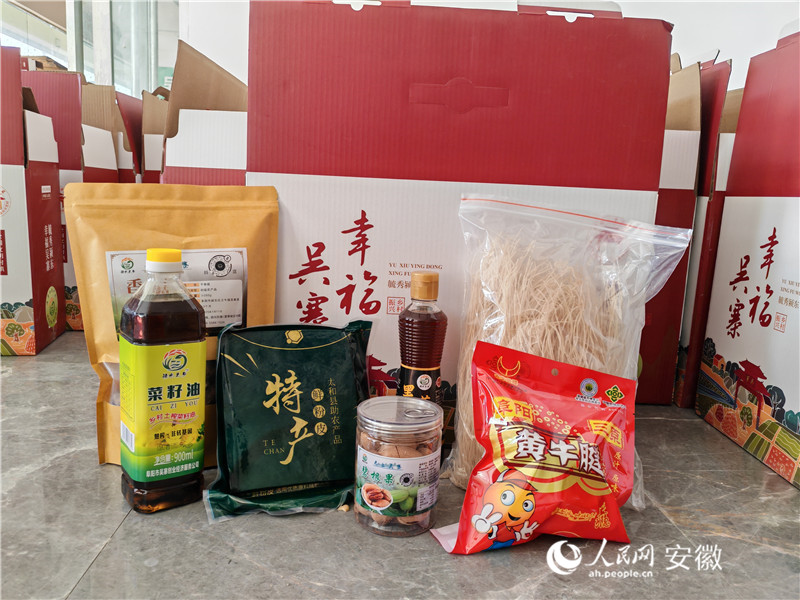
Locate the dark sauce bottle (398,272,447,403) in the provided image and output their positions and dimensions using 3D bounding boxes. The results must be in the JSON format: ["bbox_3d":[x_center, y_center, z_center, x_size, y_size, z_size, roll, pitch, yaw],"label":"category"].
[{"bbox_3d":[0.026,0.087,0.746,0.058,0.237,0.058,3,8,0],"label":"dark sauce bottle"}]

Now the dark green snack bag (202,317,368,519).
[{"bbox_3d":[-0.120,0.117,0.662,0.160,0.188,0.070,1,9,-14],"label":"dark green snack bag"}]

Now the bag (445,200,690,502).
[{"bbox_3d":[0.176,0.050,0.728,0.258,0.328,0.105,4,9,7],"label":"bag"}]

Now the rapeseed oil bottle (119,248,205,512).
[{"bbox_3d":[-0.245,0.078,0.644,0.073,0.259,0.073,-3,10,-34],"label":"rapeseed oil bottle"}]

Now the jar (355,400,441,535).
[{"bbox_3d":[-0.002,0.165,0.632,0.087,0.113,0.087,3,8,0],"label":"jar"}]

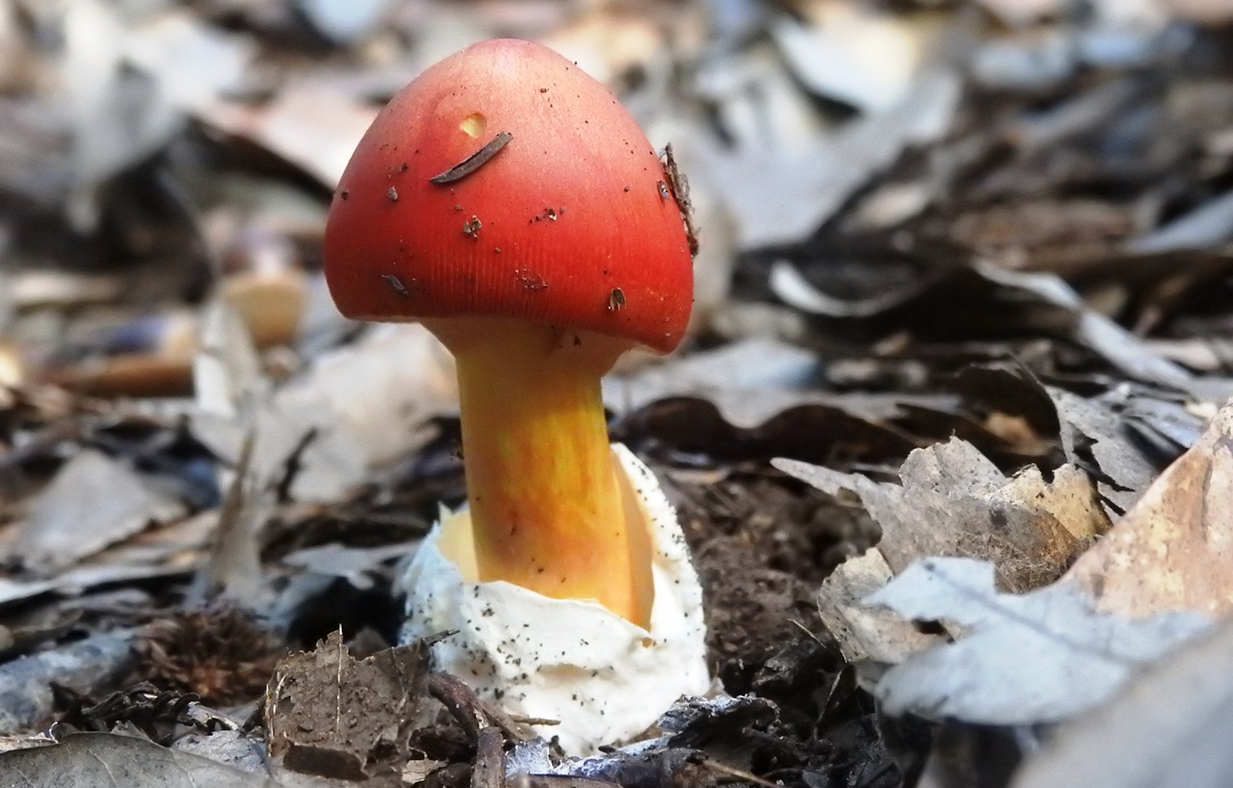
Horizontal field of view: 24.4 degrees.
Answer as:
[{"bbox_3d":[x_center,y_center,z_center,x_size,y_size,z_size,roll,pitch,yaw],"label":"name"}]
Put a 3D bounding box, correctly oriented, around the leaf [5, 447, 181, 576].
[{"bbox_3d":[-0.094,0.021,0.510,0.032,0.016,0.027,0,15,0],"label":"leaf"}]

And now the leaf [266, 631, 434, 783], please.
[{"bbox_3d":[-0.038,0.044,0.400,0.023,0.019,0.011,0,15,0],"label":"leaf"}]

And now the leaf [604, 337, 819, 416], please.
[{"bbox_3d":[0.019,-0.004,0.570,0.044,0.010,0.027,0,15,0],"label":"leaf"}]

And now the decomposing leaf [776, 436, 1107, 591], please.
[{"bbox_3d":[0.049,0.018,0.430,0.049,0.018,0.025,0,15,0],"label":"decomposing leaf"}]

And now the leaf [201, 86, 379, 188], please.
[{"bbox_3d":[-0.085,-0.068,0.750,0.050,0.018,0.040,0,15,0],"label":"leaf"}]

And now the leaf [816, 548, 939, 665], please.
[{"bbox_3d":[0.038,0.031,0.410,0.018,0.014,0.013,0,15,0],"label":"leaf"}]

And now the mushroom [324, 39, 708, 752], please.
[{"bbox_3d":[-0.015,0.000,0.420,0.055,0.102,0.054,-5,11,0],"label":"mushroom"}]

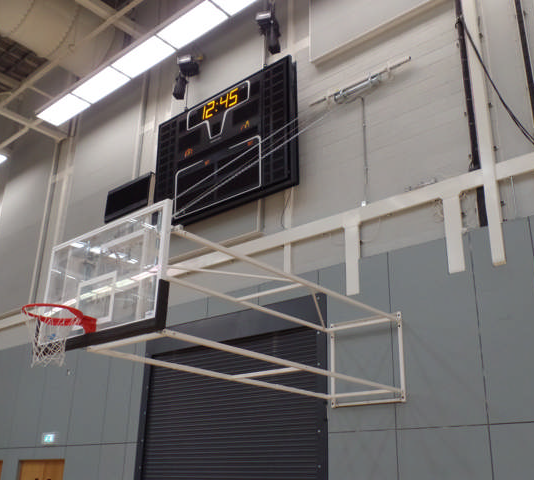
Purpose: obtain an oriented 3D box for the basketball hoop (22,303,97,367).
[{"bbox_3d":[-1.779,0.813,5.486,0.480,0.460,0.610,-17,-28,39],"label":"basketball hoop"}]

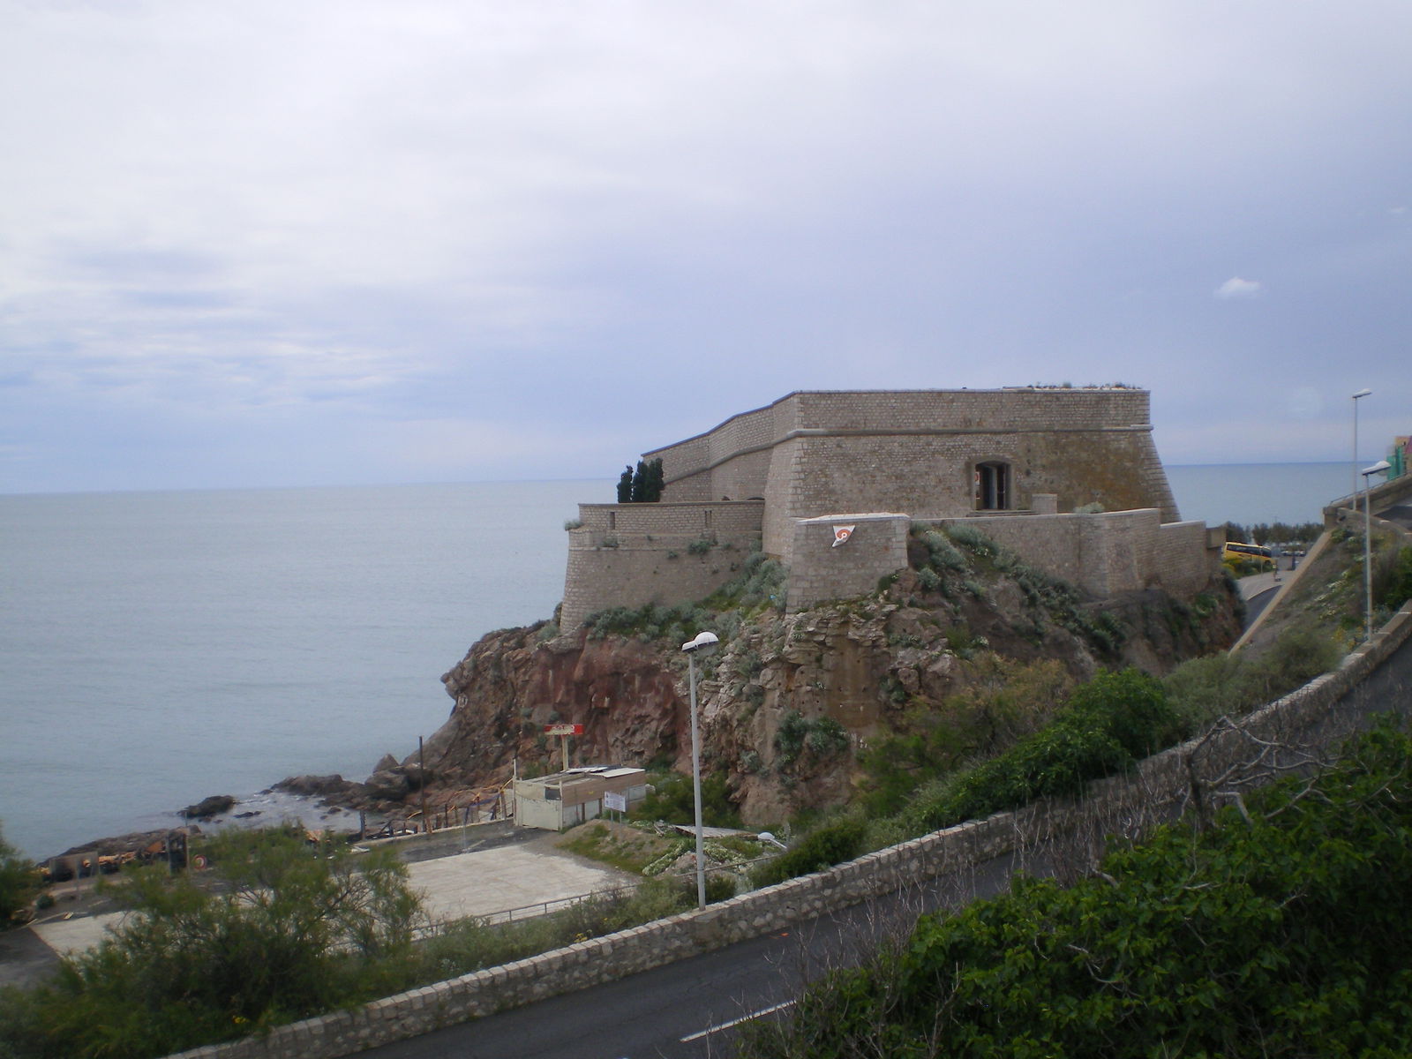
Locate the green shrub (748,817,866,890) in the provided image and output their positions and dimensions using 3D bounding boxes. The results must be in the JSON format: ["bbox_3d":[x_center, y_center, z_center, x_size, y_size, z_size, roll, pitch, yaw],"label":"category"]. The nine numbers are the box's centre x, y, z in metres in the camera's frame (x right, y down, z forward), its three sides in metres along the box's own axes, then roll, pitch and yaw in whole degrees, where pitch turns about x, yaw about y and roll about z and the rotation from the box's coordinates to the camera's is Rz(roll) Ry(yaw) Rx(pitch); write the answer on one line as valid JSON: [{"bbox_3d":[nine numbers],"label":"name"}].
[{"bbox_3d":[2.715,8.581,40.800,2.800,2.000,1.600,-2,2,-27],"label":"green shrub"}]

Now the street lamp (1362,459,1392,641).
[{"bbox_3d":[25.262,0.780,58.333,1.000,6.800,0.500,0,3,38],"label":"street lamp"}]

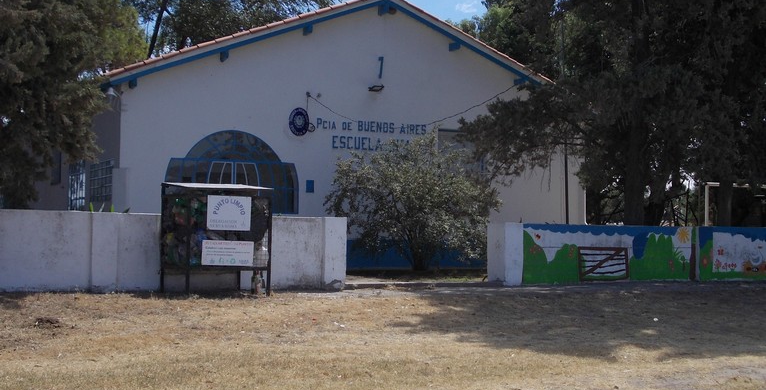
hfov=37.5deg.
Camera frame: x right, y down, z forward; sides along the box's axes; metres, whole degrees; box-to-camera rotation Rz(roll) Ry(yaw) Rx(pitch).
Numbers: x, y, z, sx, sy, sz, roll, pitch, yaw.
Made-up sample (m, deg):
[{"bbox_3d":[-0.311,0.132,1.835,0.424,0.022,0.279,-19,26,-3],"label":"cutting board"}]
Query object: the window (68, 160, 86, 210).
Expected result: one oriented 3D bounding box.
[{"bbox_3d":[-5.950,-0.071,21.916,0.120,1.100,1.280,2,-3,-30],"label":"window"}]

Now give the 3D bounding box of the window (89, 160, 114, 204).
[{"bbox_3d":[-5.091,-0.205,20.410,0.120,0.740,1.560,2,-3,-30],"label":"window"}]

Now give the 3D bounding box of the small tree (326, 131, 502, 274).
[{"bbox_3d":[0.503,0.110,19.699,2.950,2.400,2.800,0,-3,0],"label":"small tree"}]

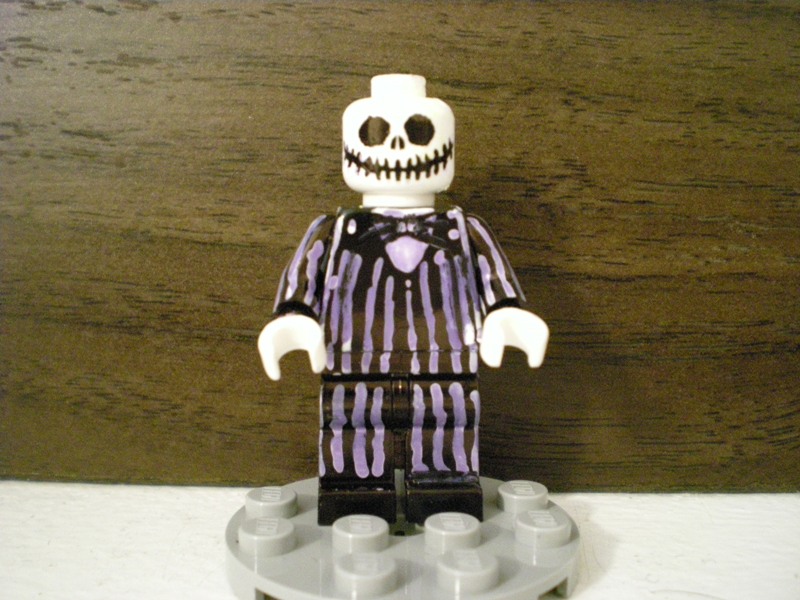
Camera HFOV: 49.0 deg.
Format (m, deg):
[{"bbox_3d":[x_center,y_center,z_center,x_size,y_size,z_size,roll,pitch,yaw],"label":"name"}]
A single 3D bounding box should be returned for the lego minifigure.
[{"bbox_3d":[0.000,0.000,0.080,0.025,0.040,0.011,0,7,-4],"label":"lego minifigure"}]

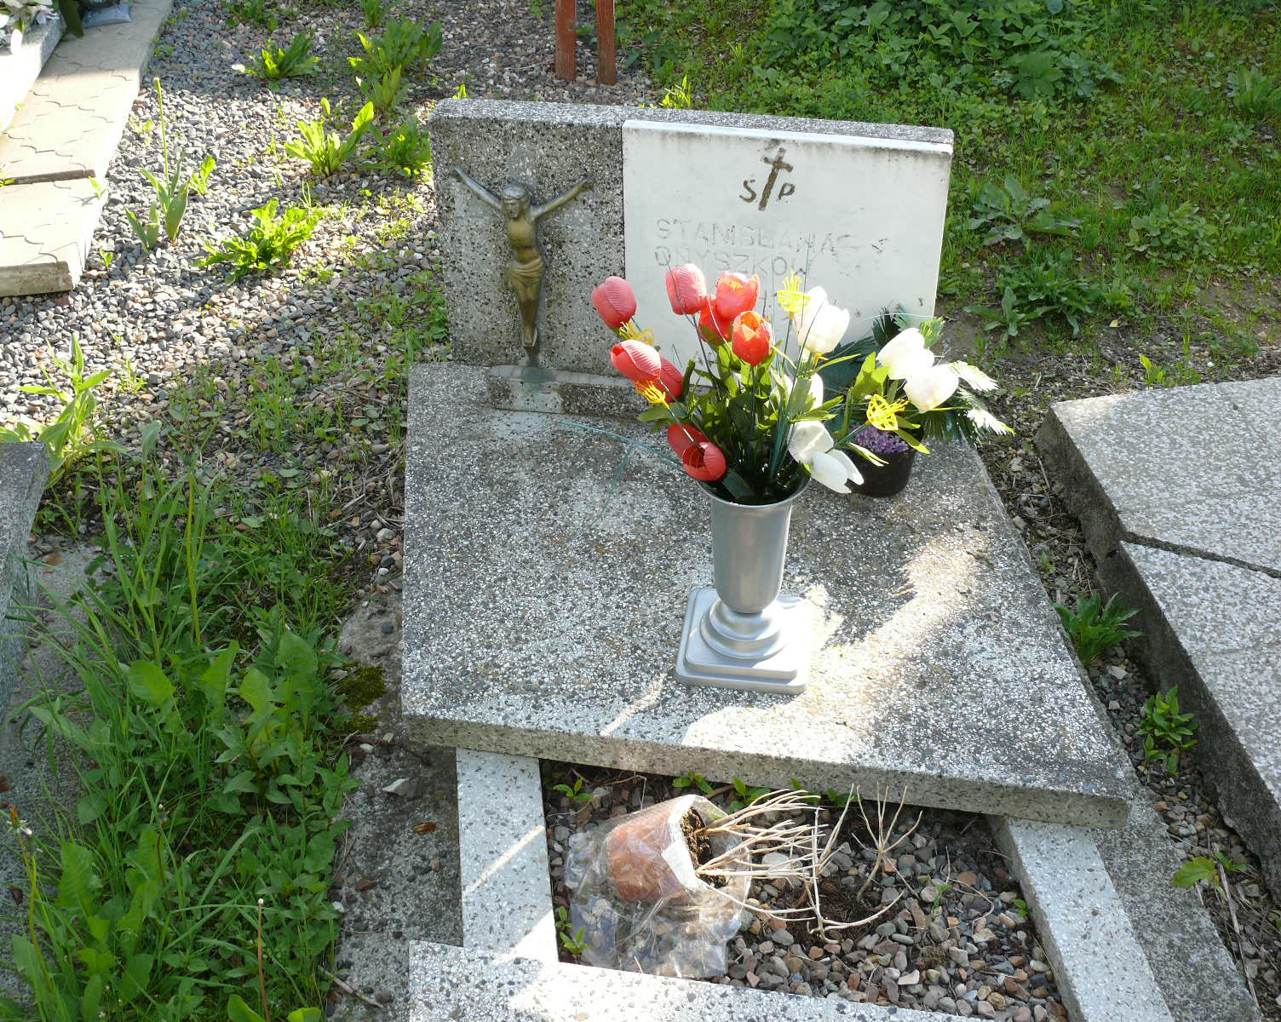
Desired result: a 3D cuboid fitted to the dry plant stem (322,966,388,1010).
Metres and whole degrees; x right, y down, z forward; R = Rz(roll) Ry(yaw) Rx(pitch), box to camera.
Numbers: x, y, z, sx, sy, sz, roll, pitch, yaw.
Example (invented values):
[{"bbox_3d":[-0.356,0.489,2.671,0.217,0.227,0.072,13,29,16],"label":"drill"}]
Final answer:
[{"bbox_3d":[-0.330,0.541,1.573,0.096,0.012,0.012,22,44,24],"label":"dry plant stem"}]

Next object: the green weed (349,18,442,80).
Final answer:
[{"bbox_3d":[-0.652,-1.249,3.661,0.240,0.140,0.190,-1,40,0],"label":"green weed"}]

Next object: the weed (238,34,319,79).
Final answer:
[{"bbox_3d":[-1.110,-1.392,4.224,0.245,0.115,0.184,0,32,0],"label":"weed"}]

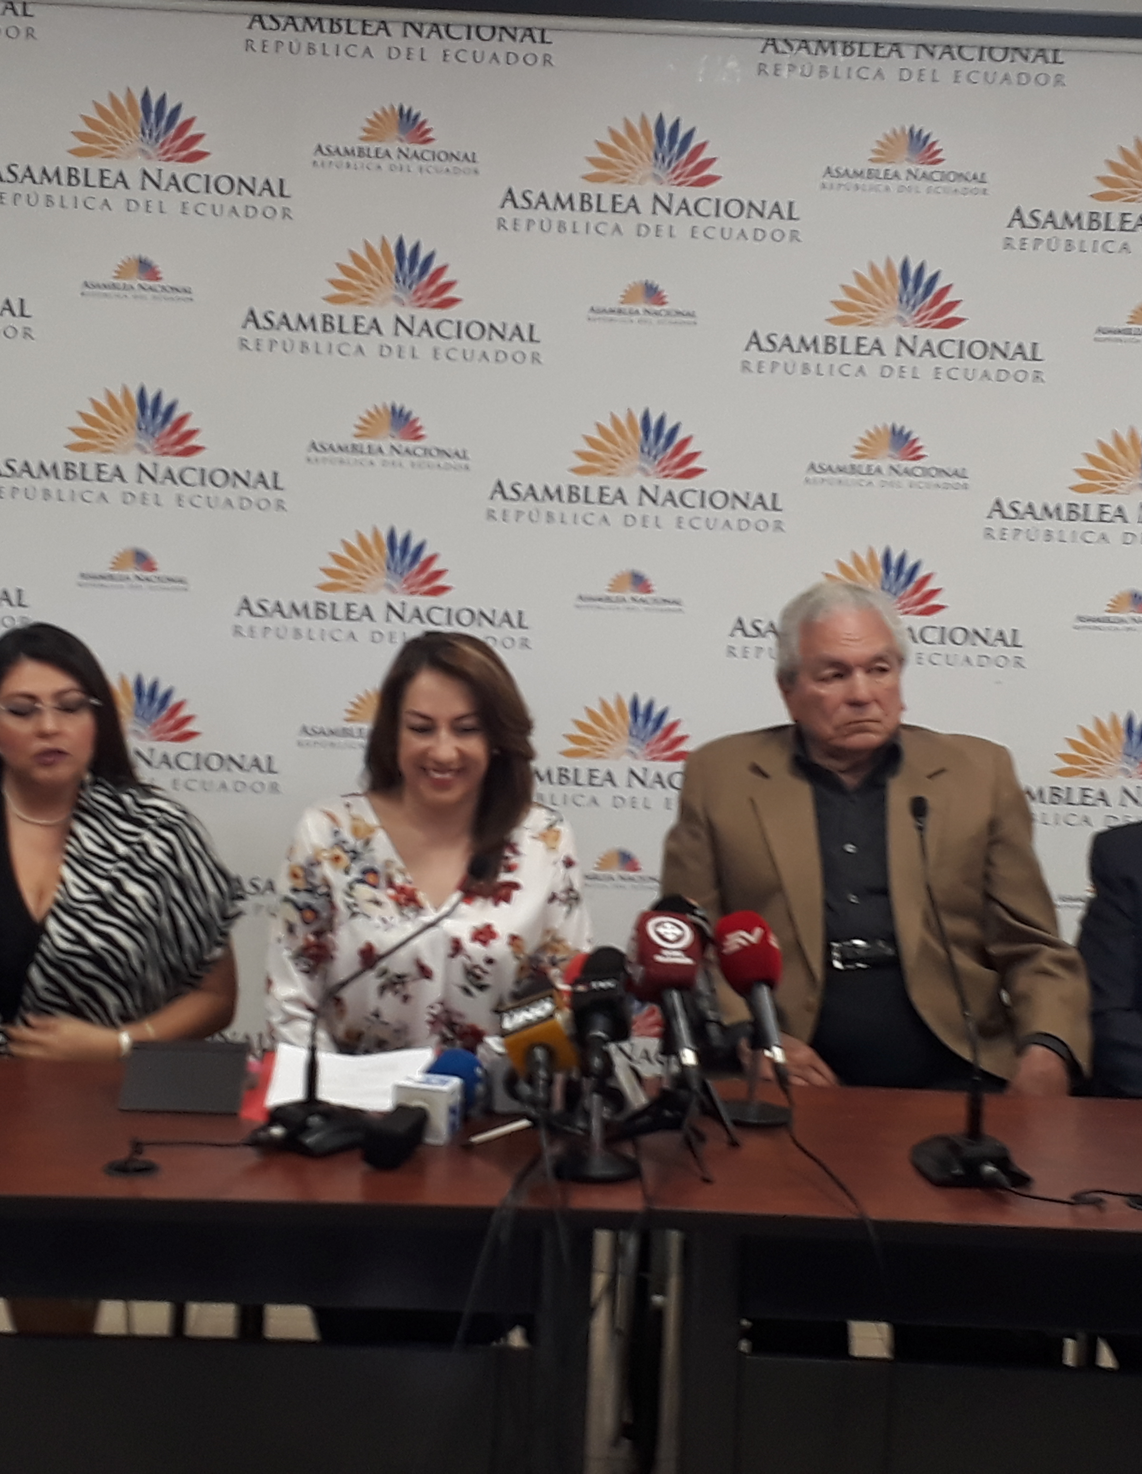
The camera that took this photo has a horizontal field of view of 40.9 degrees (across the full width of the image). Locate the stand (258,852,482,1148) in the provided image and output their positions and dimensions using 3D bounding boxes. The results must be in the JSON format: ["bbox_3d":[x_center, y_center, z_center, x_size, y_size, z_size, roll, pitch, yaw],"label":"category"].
[{"bbox_3d":[-0.221,0.304,1.868,0.310,0.340,0.130,-2,6,-43],"label":"stand"}]

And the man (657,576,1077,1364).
[{"bbox_3d":[0.407,0.492,2.289,0.600,1.430,0.580,3,4,4],"label":"man"}]

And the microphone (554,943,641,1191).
[{"bbox_3d":[0.036,0.370,1.799,0.100,0.240,0.190,2,4,-4],"label":"microphone"}]

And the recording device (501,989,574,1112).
[{"bbox_3d":[-0.040,0.354,1.766,0.065,0.075,0.220,-14,20,2],"label":"recording device"}]

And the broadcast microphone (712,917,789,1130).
[{"bbox_3d":[0.239,0.356,1.960,0.100,0.260,0.170,2,4,-9],"label":"broadcast microphone"}]

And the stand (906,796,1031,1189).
[{"bbox_3d":[0.467,0.292,1.798,0.130,0.435,0.160,1,4,-14],"label":"stand"}]

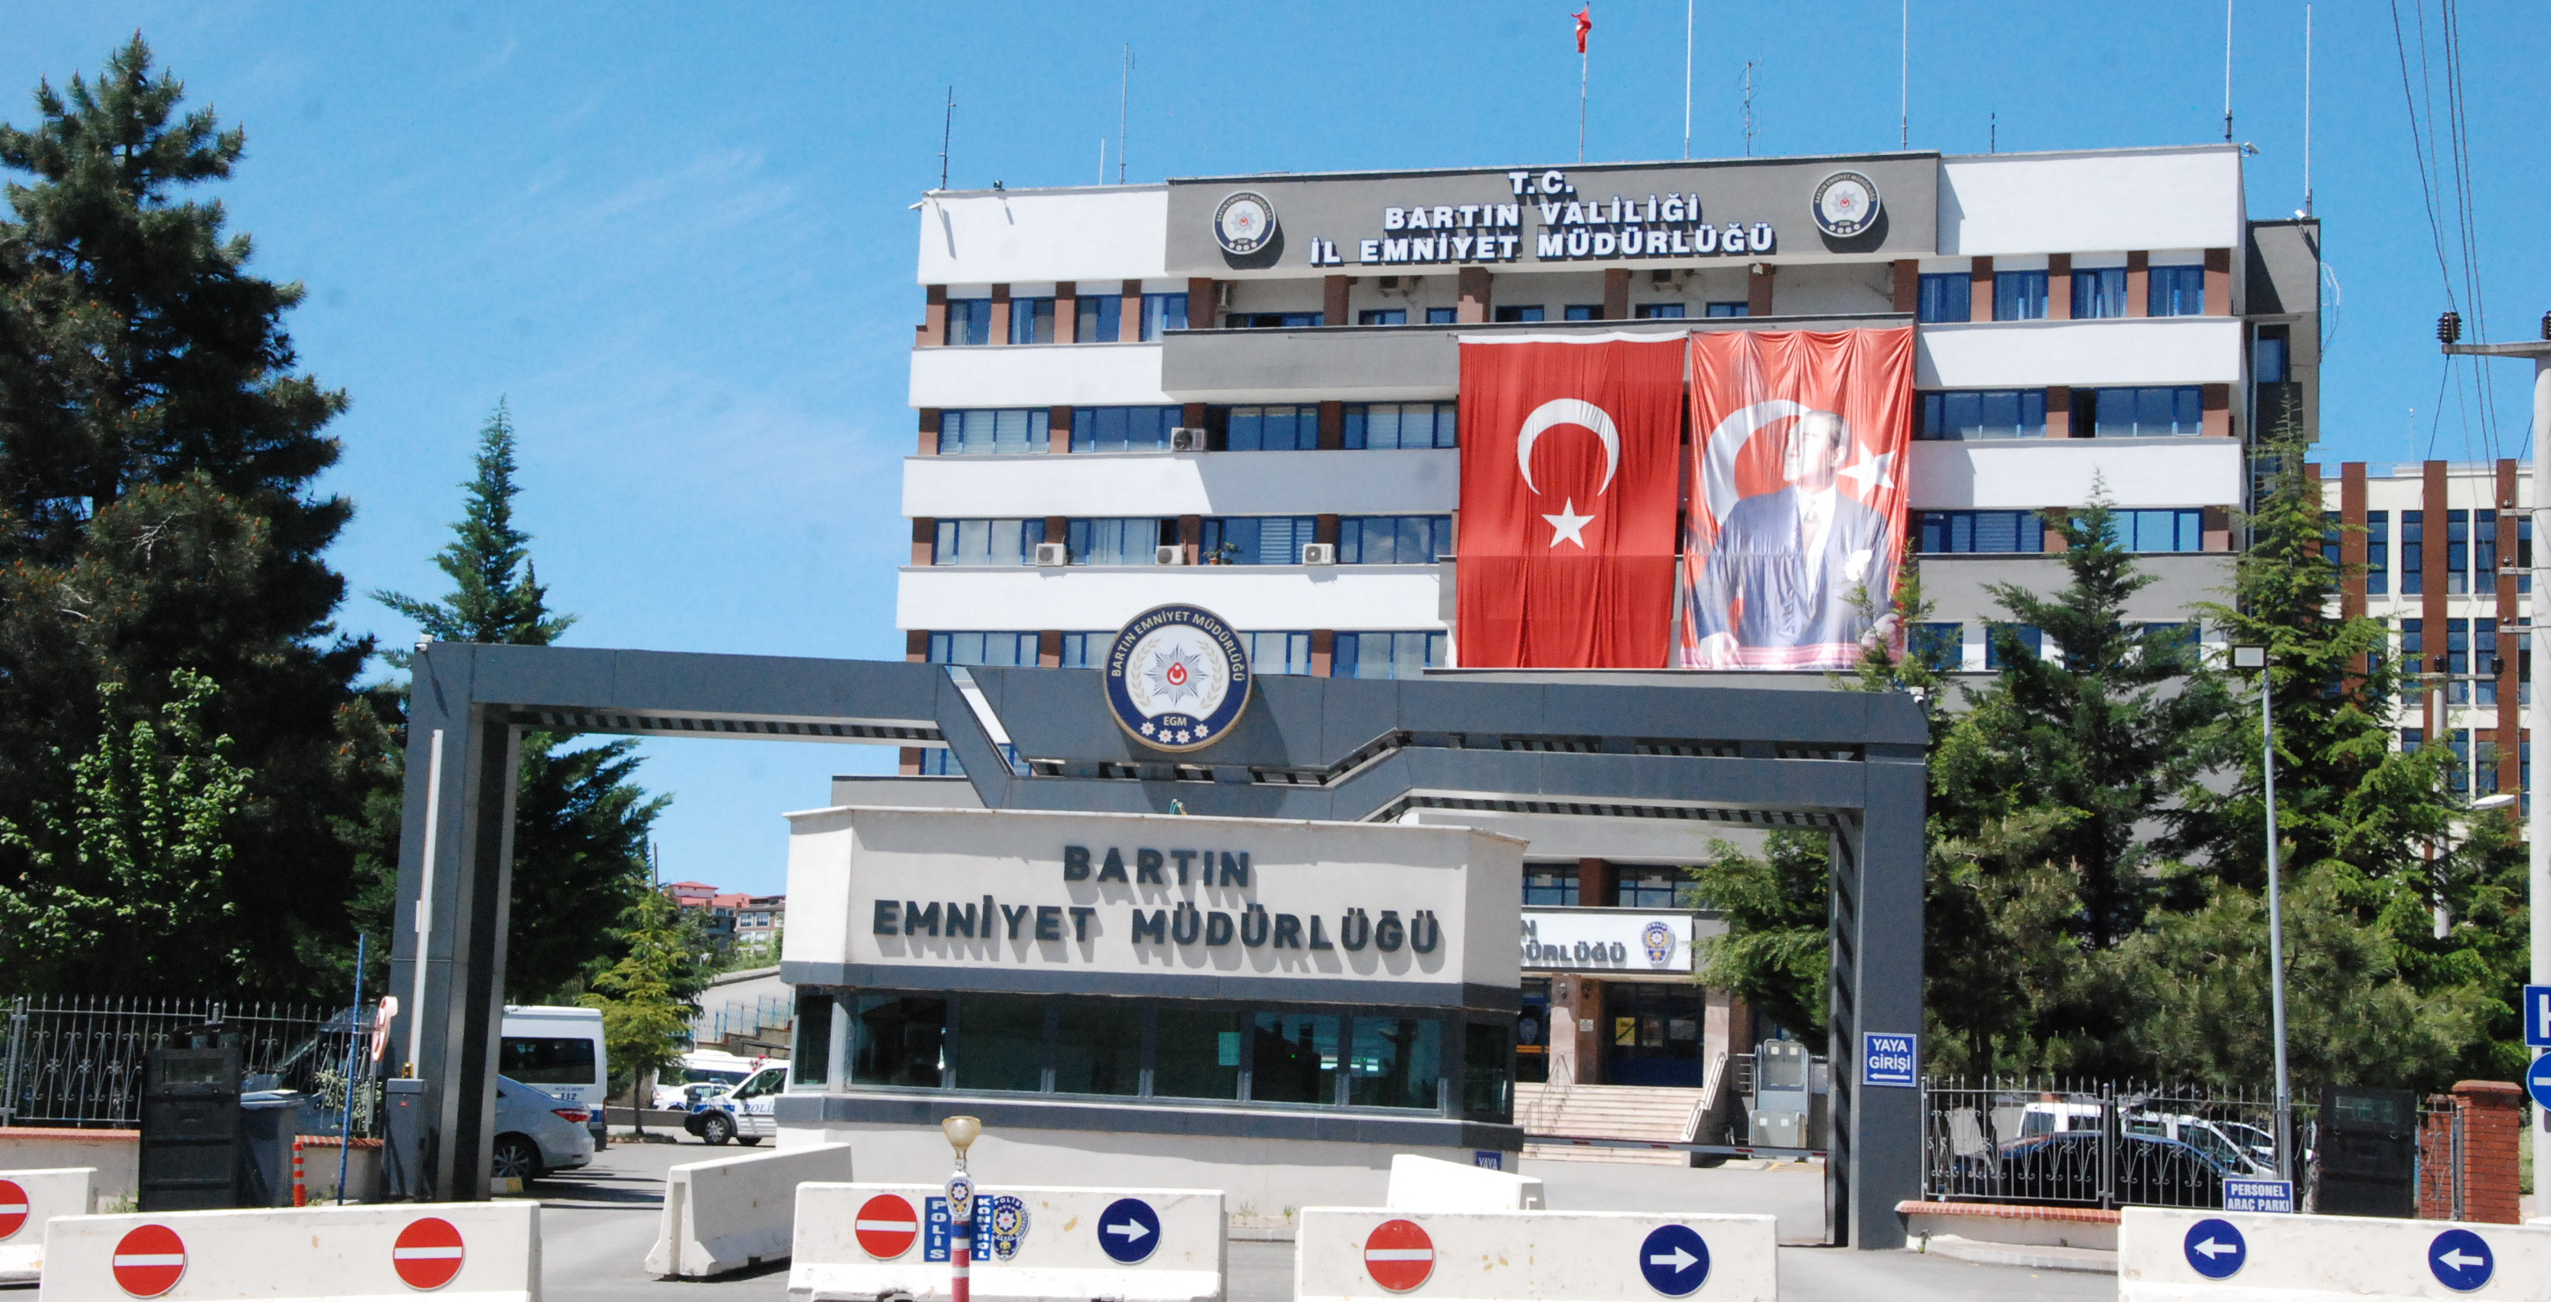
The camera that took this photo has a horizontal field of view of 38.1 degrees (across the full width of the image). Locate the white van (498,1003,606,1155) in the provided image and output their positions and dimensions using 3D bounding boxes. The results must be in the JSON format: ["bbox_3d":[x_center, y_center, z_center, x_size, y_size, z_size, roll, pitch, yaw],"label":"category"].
[{"bbox_3d":[-15.891,7.942,69.300,6.800,2.720,2.000,3,-7,-6],"label":"white van"}]

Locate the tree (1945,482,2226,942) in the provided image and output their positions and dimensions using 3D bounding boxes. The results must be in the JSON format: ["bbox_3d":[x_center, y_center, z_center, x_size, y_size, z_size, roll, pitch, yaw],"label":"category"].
[{"bbox_3d":[15.551,3.903,71.143,5.713,14.064,5.713,2,-7,0],"label":"tree"}]

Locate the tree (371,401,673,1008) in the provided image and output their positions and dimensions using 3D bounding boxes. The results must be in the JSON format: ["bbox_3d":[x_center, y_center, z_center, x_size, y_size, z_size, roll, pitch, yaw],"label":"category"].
[{"bbox_3d":[-13.193,1.954,60.814,6.200,12.600,6.200,2,-7,0],"label":"tree"}]

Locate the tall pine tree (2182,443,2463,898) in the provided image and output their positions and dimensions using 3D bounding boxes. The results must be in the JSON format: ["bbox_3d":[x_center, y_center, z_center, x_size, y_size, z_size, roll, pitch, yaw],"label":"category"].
[{"bbox_3d":[15.841,2.616,57.795,5.200,12.300,5.200,2,-7,0],"label":"tall pine tree"}]

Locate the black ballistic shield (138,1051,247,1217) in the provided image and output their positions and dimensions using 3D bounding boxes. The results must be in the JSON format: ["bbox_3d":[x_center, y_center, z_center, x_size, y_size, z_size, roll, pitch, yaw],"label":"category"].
[{"bbox_3d":[-10.461,4.652,35.906,0.960,1.640,0.500,-1,-8,2],"label":"black ballistic shield"}]

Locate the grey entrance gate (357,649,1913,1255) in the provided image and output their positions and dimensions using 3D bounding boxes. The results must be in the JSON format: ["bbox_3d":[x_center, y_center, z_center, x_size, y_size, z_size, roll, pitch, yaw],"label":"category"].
[{"bbox_3d":[-1.297,3.636,44.936,17.900,6.500,2.700,2,-7,1],"label":"grey entrance gate"}]

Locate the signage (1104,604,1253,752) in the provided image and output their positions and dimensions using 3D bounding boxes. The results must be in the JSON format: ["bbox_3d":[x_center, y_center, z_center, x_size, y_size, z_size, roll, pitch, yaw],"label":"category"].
[{"bbox_3d":[-1.150,0.332,43.930,1.743,1.743,0.180,2,-7,1],"label":"signage"}]

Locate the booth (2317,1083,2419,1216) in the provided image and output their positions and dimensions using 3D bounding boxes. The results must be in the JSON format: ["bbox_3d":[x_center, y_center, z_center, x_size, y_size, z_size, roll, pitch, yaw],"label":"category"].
[{"bbox_3d":[11.436,5.598,38.722,0.970,2.000,0.700,1,-7,8],"label":"booth"}]

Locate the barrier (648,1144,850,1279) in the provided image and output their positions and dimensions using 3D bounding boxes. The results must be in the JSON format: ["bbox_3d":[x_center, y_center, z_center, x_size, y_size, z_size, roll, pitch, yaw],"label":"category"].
[{"bbox_3d":[-4.053,4.459,29.559,0.585,0.800,3.030,-1,-4,18],"label":"barrier"}]

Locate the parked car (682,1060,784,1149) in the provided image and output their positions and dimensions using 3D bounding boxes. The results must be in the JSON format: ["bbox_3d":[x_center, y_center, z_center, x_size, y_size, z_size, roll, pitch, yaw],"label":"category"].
[{"bbox_3d":[-10.396,9.847,79.966,4.280,1.850,1.800,1,-7,14],"label":"parked car"}]

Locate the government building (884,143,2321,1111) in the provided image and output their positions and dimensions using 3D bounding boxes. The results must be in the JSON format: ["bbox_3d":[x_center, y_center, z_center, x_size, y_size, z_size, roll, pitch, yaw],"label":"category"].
[{"bbox_3d":[10.372,1.255,109.681,40.204,27.689,20.000,0,-7,17],"label":"government building"}]

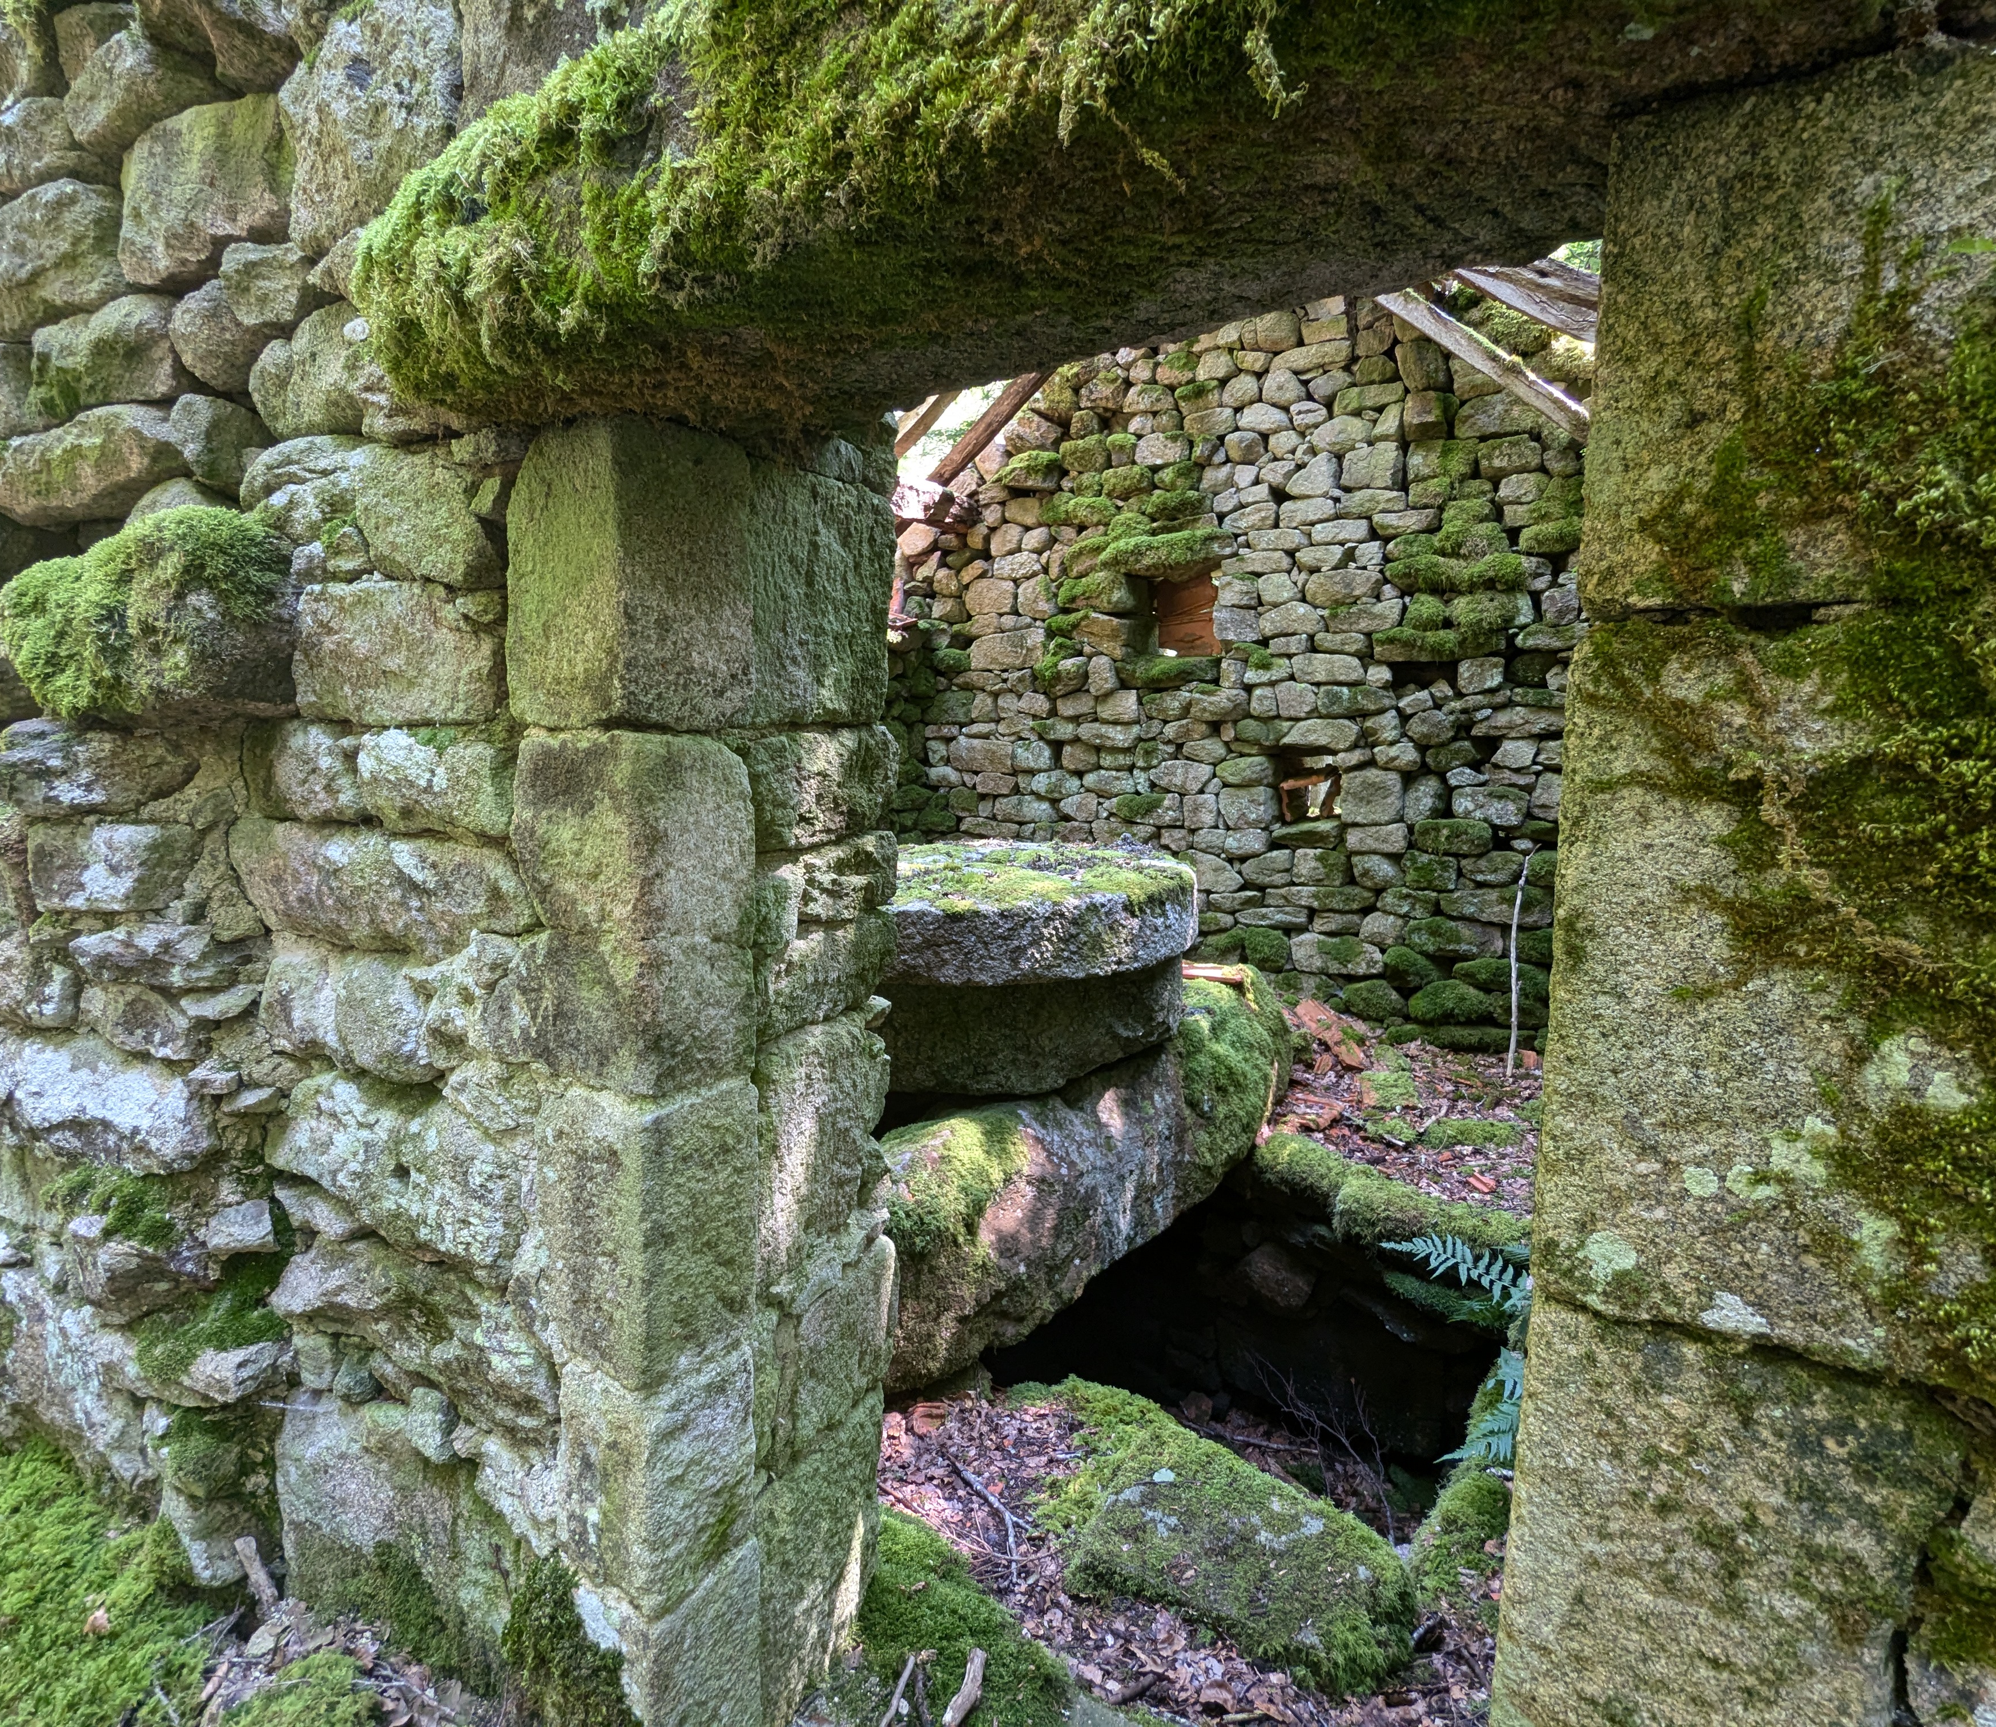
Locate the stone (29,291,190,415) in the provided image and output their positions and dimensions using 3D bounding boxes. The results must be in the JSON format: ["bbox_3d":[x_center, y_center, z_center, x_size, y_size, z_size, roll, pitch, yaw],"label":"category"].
[{"bbox_3d":[-1.472,-0.876,1.906,0.543,0.184,0.220,5,8,28],"label":"stone"}]

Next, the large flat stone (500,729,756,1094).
[{"bbox_3d":[-0.569,0.050,1.670,0.280,0.500,0.250,4,8,31],"label":"large flat stone"}]

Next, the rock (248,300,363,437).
[{"bbox_3d":[-1.181,-0.844,1.812,0.190,0.208,0.157,5,8,31],"label":"rock"}]

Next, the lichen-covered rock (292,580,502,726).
[{"bbox_3d":[-0.830,-0.320,1.666,0.503,0.209,0.240,5,8,28],"label":"lichen-covered rock"}]

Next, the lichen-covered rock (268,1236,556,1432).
[{"bbox_3d":[-0.930,0.730,1.685,0.480,0.220,0.230,3,7,23],"label":"lichen-covered rock"}]

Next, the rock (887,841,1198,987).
[{"bbox_3d":[-0.083,0.102,2.785,1.200,0.170,1.200,0,7,0],"label":"rock"}]

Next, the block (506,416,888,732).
[{"bbox_3d":[-0.420,-0.393,1.610,0.236,0.373,0.538,5,8,31],"label":"block"}]

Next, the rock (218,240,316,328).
[{"bbox_3d":[-1.258,-1.000,1.835,0.170,0.136,0.127,5,8,31],"label":"rock"}]

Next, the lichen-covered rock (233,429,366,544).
[{"bbox_3d":[-1.015,-0.589,1.724,0.335,0.154,0.220,5,8,28],"label":"lichen-covered rock"}]

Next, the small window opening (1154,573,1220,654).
[{"bbox_3d":[0.923,-1.210,5.200,0.330,0.400,0.200,4,8,26],"label":"small window opening"}]

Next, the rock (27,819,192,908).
[{"bbox_3d":[-1.603,-0.010,2.047,0.424,0.174,0.200,3,7,15],"label":"rock"}]

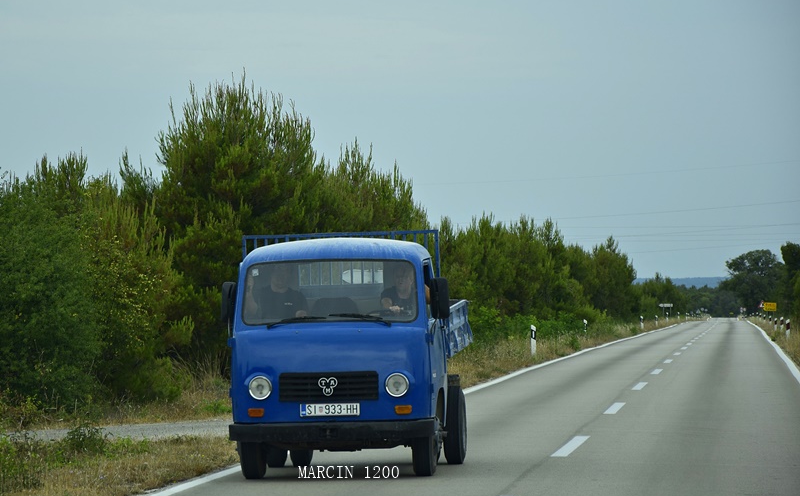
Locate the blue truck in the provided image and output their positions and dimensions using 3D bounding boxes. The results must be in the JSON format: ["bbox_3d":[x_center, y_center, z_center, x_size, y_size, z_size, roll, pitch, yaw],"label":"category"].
[{"bbox_3d":[-0.400,0.980,32.709,1.970,2.200,4.600,-1,-1,5],"label":"blue truck"}]

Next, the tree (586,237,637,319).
[{"bbox_3d":[12.970,2.030,215.000,3.200,5.300,3.200,0,-1,5],"label":"tree"}]

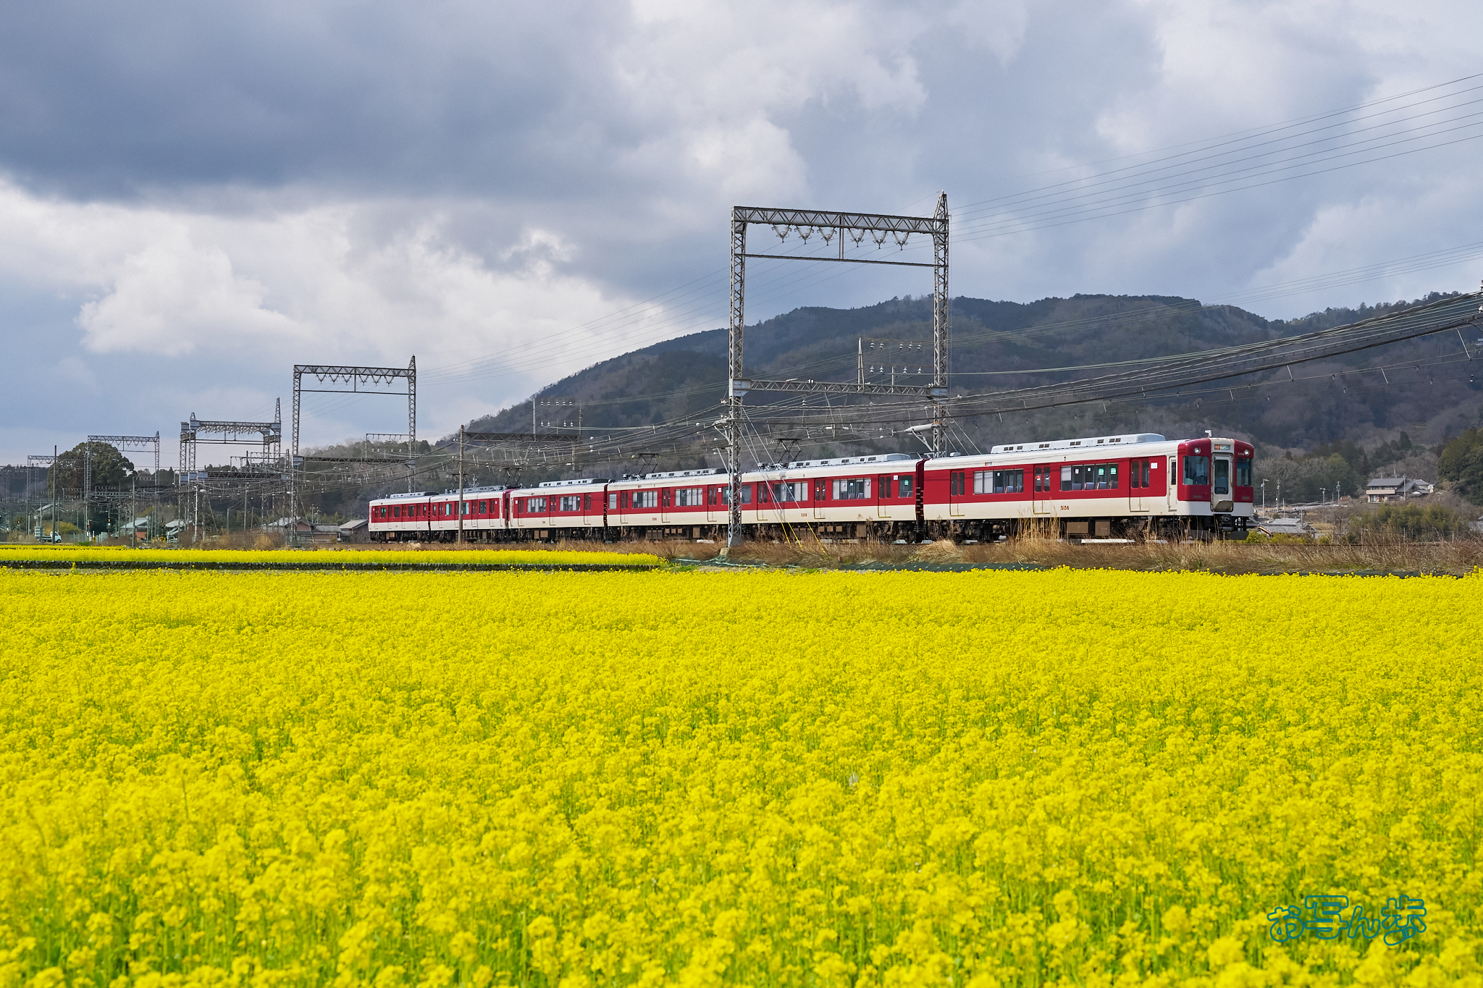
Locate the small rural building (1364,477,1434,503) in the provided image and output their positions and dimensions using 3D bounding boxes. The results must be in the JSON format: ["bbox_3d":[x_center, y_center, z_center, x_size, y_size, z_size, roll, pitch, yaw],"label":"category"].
[{"bbox_3d":[194.050,-0.960,620.000,18.200,8.200,9.500,-1,-2,42],"label":"small rural building"}]

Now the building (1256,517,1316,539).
[{"bbox_3d":[116.640,8.190,450.000,11.200,6.400,8.000,-1,-2,36],"label":"building"}]

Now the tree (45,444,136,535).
[{"bbox_3d":[-163.980,-0.880,530.000,22.500,24.600,21.500,0,-1,-17],"label":"tree"}]

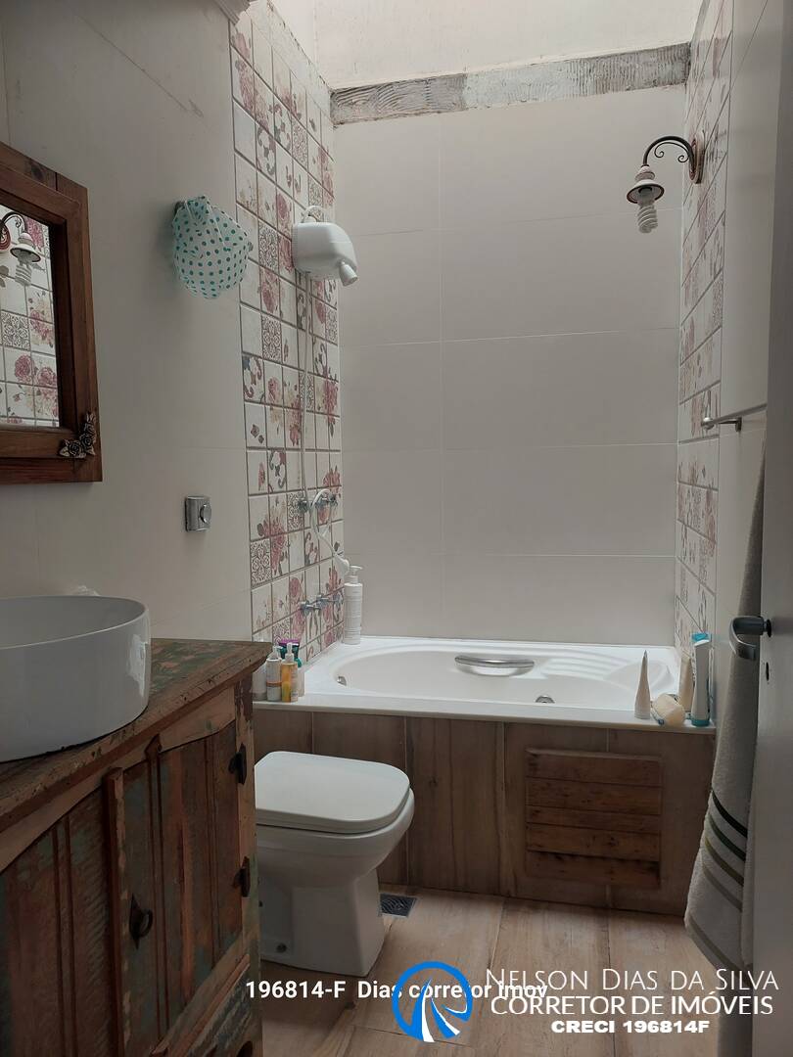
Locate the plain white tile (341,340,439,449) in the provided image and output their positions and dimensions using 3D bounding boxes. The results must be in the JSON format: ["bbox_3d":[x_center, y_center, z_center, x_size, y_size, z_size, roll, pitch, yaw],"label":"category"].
[{"bbox_3d":[-0.026,-0.528,3.418,0.427,0.423,0.012,0,5,13],"label":"plain white tile"}]

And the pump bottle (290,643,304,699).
[{"bbox_3d":[-0.306,0.439,2.651,0.042,0.169,0.040,1,5,27],"label":"pump bottle"}]

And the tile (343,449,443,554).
[{"bbox_3d":[-0.014,-0.105,3.508,0.434,0.431,0.010,0,5,13],"label":"tile"}]

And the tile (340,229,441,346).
[{"bbox_3d":[-0.032,-0.950,3.383,0.427,0.423,0.012,0,5,13],"label":"tile"}]

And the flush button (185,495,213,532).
[{"bbox_3d":[-0.511,-0.040,2.220,0.036,0.087,0.080,0,5,13],"label":"flush button"}]

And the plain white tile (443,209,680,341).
[{"bbox_3d":[0.624,-0.964,3.287,0.908,0.431,0.010,0,5,13],"label":"plain white tile"}]

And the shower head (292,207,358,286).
[{"bbox_3d":[-0.240,-0.994,3.064,0.190,0.220,0.195,0,5,13],"label":"shower head"}]

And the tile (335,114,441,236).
[{"bbox_3d":[-0.039,-1.403,3.399,0.434,0.449,0.010,0,5,13],"label":"tile"}]

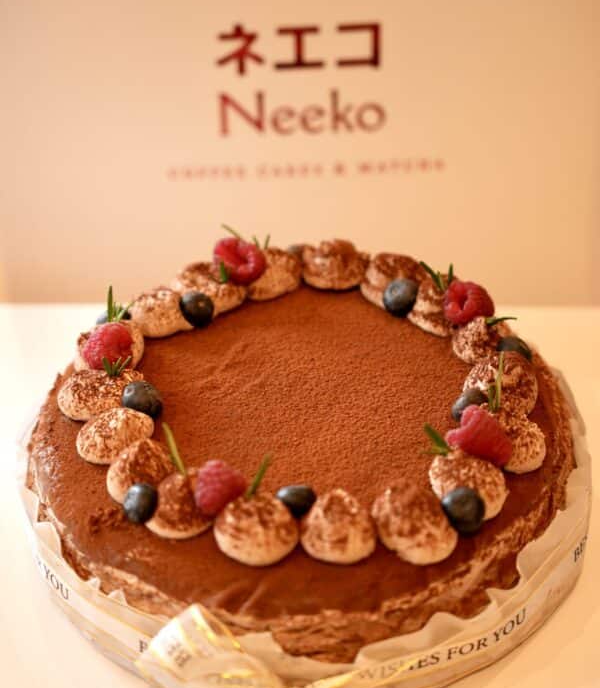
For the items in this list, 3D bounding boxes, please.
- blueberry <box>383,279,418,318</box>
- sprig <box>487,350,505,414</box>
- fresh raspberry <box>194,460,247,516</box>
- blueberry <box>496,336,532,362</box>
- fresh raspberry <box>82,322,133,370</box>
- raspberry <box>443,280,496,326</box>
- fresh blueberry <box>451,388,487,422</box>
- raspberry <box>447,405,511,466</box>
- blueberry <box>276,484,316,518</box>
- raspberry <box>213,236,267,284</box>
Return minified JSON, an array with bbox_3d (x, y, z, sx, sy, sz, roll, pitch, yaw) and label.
[{"bbox_3d":[0.043,-0.020,0.744,0.016,0.015,0.016,-1,39,0],"label":"blueberry"},{"bbox_3d":[0.076,0.015,0.679,0.007,0.030,0.006,3,39,-3],"label":"sprig"},{"bbox_3d":[-0.029,0.053,0.640,0.021,0.021,0.021,-1,39,0],"label":"fresh raspberry"},{"bbox_3d":[0.087,0.004,0.713,0.016,0.015,0.016,-1,39,0],"label":"blueberry"},{"bbox_3d":[-0.077,0.001,0.701,0.021,0.021,0.021,-1,39,0],"label":"fresh raspberry"},{"bbox_3d":[0.070,-0.017,0.721,0.021,0.020,0.021,-1,39,0],"label":"raspberry"},{"bbox_3d":[0.067,0.024,0.689,0.016,0.015,0.016,-1,39,0],"label":"fresh blueberry"},{"bbox_3d":[0.068,0.034,0.658,0.024,0.021,0.021,42,35,15],"label":"raspberry"},{"bbox_3d":[-0.001,0.058,0.645,0.016,0.014,0.016,-1,39,0],"label":"blueberry"},{"bbox_3d":[-0.026,-0.035,0.741,0.023,0.021,0.023,-1,39,0],"label":"raspberry"}]

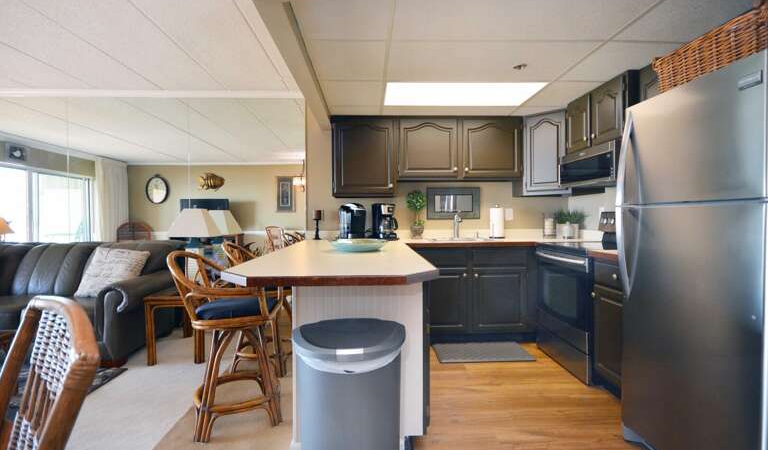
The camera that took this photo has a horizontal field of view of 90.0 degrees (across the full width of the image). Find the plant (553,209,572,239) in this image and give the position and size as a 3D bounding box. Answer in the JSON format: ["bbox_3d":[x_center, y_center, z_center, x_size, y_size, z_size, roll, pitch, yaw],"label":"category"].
[{"bbox_3d":[1.794,-0.007,3.893,0.170,0.310,0.170,0,1,-2],"label":"plant"}]

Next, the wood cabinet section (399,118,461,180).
[{"bbox_3d":[0.424,-0.728,3.814,0.582,0.602,0.310,0,1,-2],"label":"wood cabinet section"}]

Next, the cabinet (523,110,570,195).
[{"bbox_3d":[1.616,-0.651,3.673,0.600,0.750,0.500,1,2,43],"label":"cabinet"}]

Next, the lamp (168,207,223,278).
[{"bbox_3d":[-1.785,0.199,3.656,0.400,0.700,0.380,0,1,-2],"label":"lamp"}]

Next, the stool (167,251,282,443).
[{"bbox_3d":[-0.846,0.615,2.111,0.540,0.950,0.520,-1,1,-22],"label":"stool"}]

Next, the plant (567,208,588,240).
[{"bbox_3d":[1.786,0.001,3.603,0.170,0.280,0.170,0,1,-2],"label":"plant"}]

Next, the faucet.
[{"bbox_3d":[0.711,0.003,3.711,0.075,0.275,0.200,0,1,-2],"label":"faucet"}]

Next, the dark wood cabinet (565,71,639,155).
[{"bbox_3d":[1.785,-0.822,2.983,0.370,0.435,0.750,0,1,-2],"label":"dark wood cabinet"}]

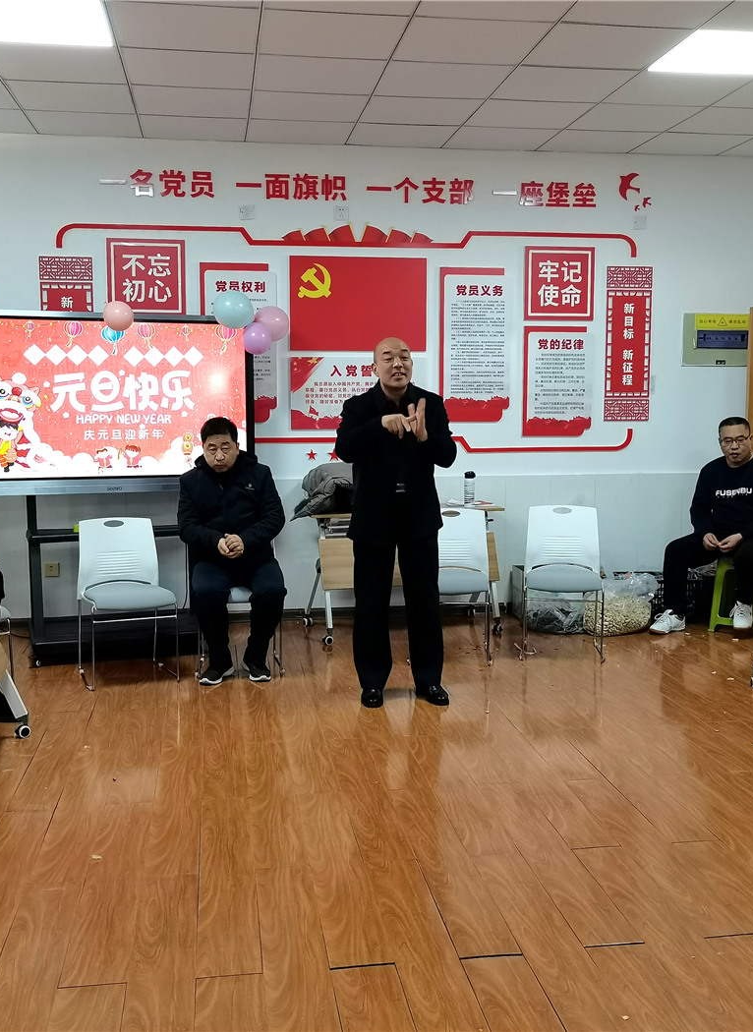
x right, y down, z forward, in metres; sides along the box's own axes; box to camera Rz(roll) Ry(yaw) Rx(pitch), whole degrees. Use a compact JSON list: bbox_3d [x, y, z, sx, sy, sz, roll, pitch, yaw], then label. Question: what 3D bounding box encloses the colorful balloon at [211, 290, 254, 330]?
[{"bbox_3d":[-0.828,-1.184,6.401,0.235,0.232,0.235,-2,7,-19],"label":"colorful balloon"}]

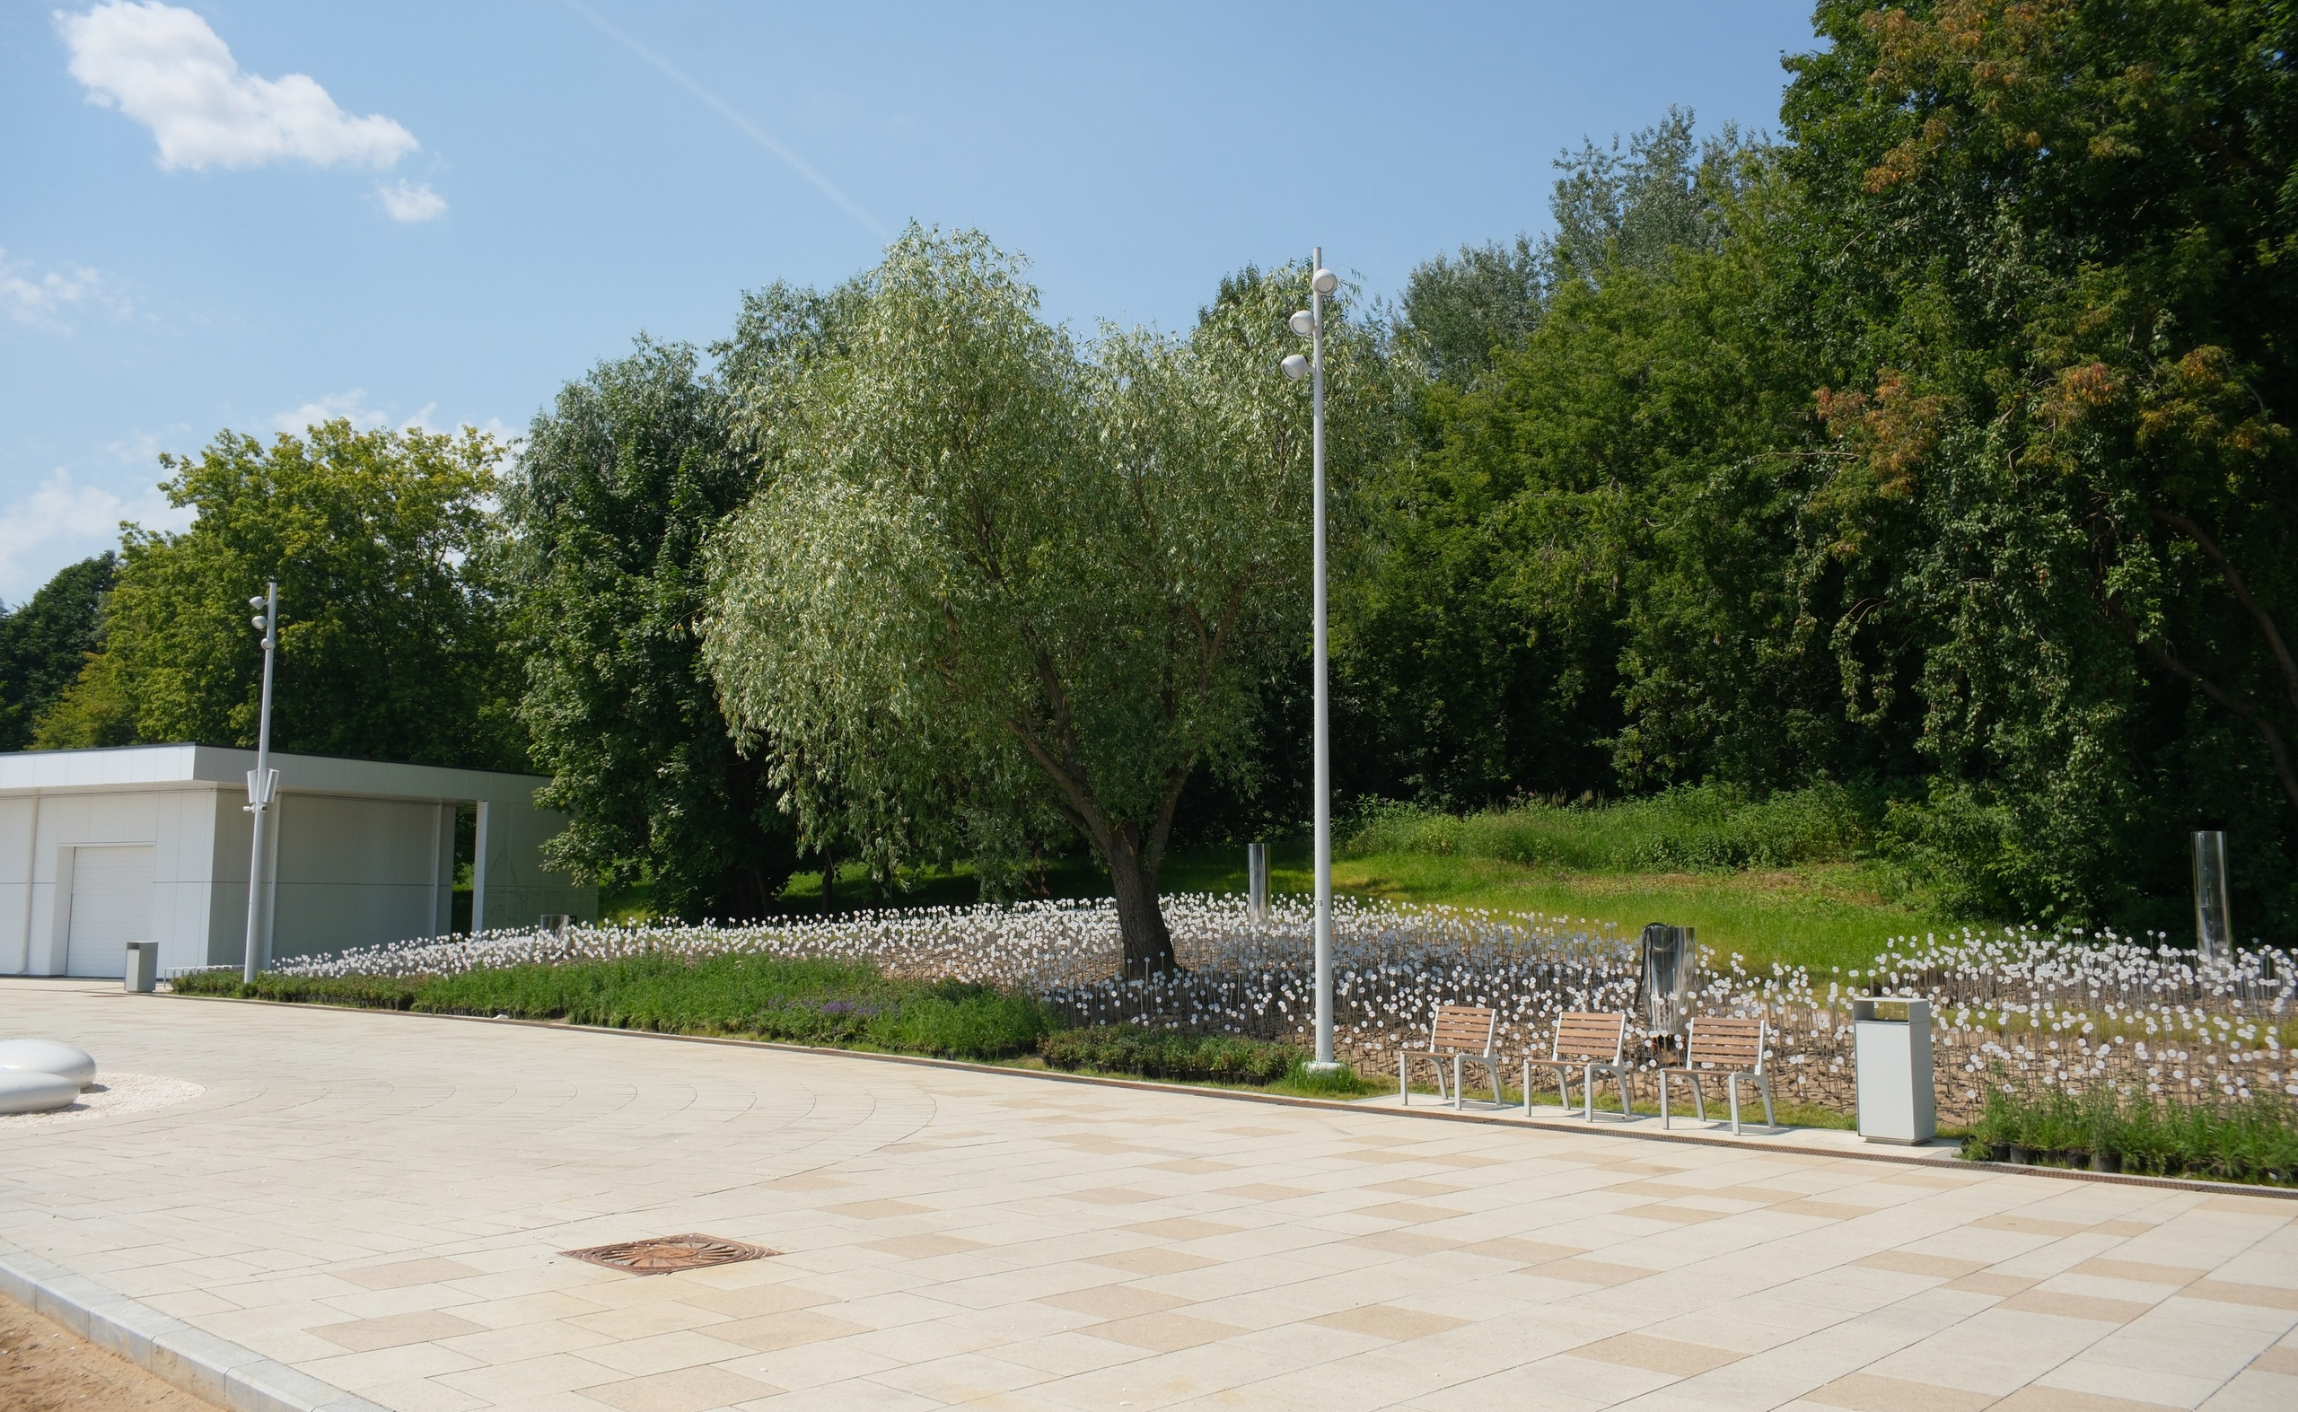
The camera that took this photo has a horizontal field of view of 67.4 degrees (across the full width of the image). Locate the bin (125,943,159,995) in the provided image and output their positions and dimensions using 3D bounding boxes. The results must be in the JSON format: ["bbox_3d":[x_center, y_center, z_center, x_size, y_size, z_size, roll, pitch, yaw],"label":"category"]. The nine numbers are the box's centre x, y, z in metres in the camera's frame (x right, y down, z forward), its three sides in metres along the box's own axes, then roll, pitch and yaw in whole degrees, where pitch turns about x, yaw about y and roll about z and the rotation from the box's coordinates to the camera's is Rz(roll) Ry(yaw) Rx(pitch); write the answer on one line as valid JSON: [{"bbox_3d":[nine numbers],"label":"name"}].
[{"bbox_3d":[-20.712,5.390,35.465,0.400,1.000,0.410,-3,-7,25],"label":"bin"}]

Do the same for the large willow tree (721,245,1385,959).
[{"bbox_3d":[-1.549,-1.646,25.630,10.000,11.300,9.600,0,-6,0],"label":"large willow tree"}]

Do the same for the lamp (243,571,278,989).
[{"bbox_3d":[-19.071,1.608,36.786,0.650,8.750,0.600,-4,-8,32],"label":"lamp"}]

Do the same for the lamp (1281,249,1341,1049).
[{"bbox_3d":[1.760,-0.614,18.214,0.600,8.750,0.600,-6,-9,42],"label":"lamp"}]

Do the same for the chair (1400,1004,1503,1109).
[{"bbox_3d":[2.608,3.033,14.830,0.600,0.790,0.650,-6,-9,42],"label":"chair"}]

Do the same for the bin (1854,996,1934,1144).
[{"bbox_3d":[5.514,2.699,12.740,0.400,1.010,0.430,-6,-9,42],"label":"bin"}]

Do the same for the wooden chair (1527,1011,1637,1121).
[{"bbox_3d":[3.507,2.951,14.084,0.600,0.790,0.650,-6,-9,42],"label":"wooden chair"}]

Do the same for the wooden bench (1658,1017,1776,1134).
[{"bbox_3d":[4.319,2.803,13.070,0.590,0.790,0.650,-6,-9,42],"label":"wooden bench"}]

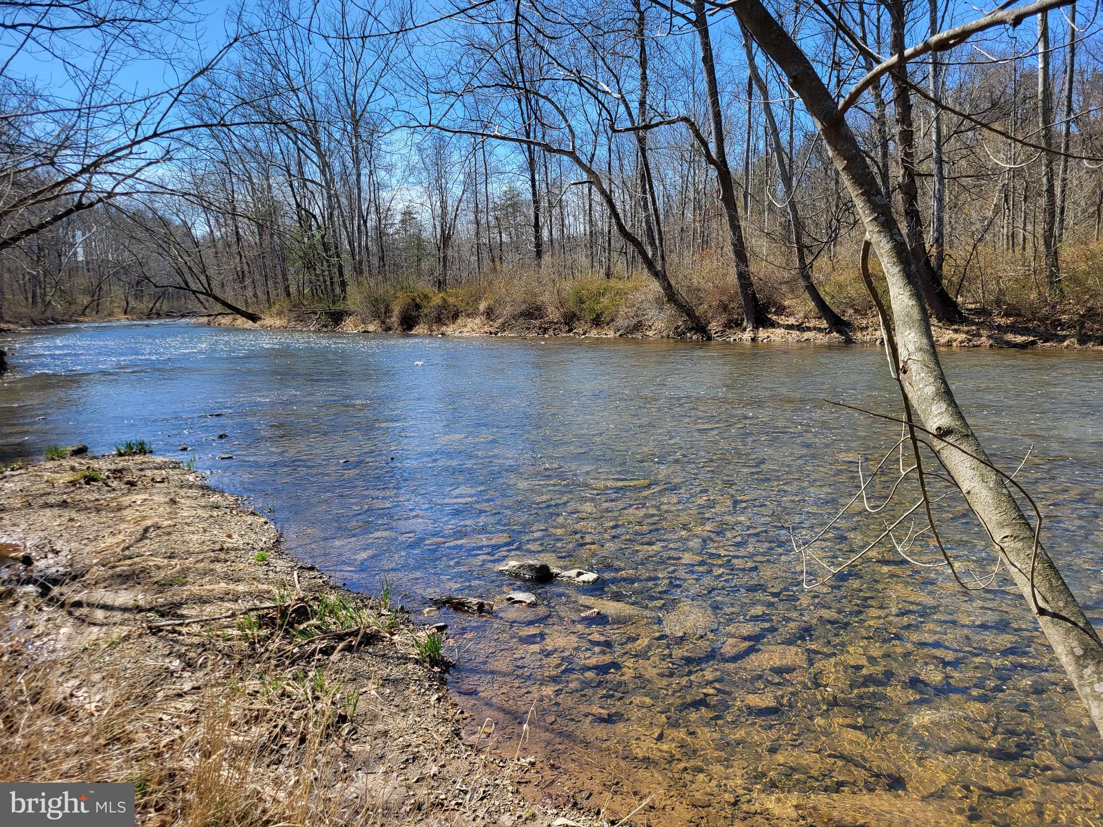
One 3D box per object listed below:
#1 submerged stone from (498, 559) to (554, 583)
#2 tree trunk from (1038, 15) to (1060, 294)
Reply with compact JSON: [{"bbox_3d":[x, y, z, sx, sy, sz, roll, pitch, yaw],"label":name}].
[{"bbox_3d":[-0.161,1.096,5.675,0.360,0.130,0.220,1,8,12],"label":"submerged stone"},{"bbox_3d":[18.767,-9.820,31.261,0.500,10.736,0.500,-7,8,1],"label":"tree trunk"}]

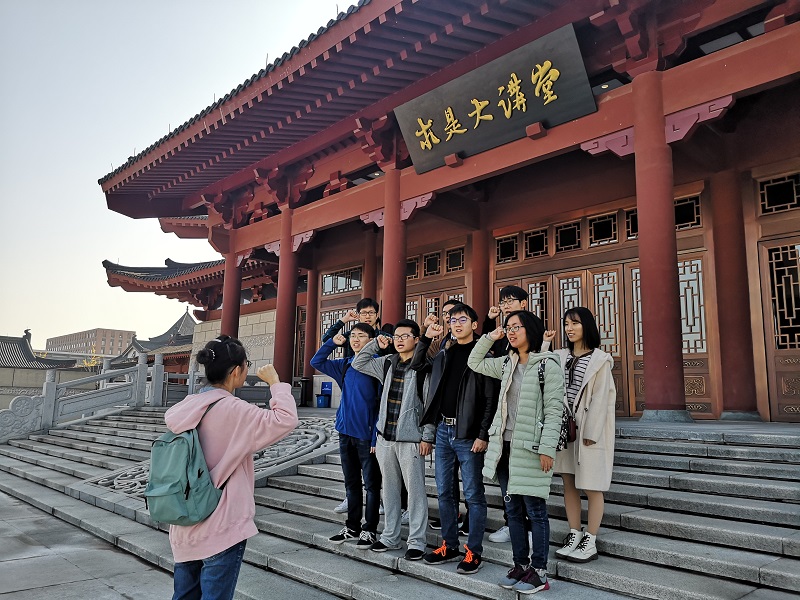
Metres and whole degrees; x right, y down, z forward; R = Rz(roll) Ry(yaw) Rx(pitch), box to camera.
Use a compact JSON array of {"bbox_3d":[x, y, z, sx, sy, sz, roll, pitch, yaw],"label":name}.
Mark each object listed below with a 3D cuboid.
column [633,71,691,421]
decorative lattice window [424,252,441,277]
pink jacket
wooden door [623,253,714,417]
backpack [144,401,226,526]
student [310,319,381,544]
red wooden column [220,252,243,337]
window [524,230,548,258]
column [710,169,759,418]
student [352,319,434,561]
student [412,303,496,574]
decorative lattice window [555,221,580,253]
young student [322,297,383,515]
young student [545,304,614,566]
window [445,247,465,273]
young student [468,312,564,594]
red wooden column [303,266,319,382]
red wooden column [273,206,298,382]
[{"bbox_3d":[4.355,-0.982,10.546,0.610,6.016,0.610,10,-13,-43],"label":"column"},{"bbox_3d":[0.979,-1.072,18.573,0.080,0.702,0.694,10,-13,-43],"label":"decorative lattice window"},{"bbox_3d":[-0.725,0.729,2.700,0.460,0.710,0.530,10,-13,-44],"label":"pink jacket"},{"bbox_3d":[5.698,0.796,13.266,0.100,3.378,1.829,10,-13,-43],"label":"wooden door"},{"bbox_3d":[-0.887,0.684,2.580,0.180,0.450,0.300,10,-13,-44],"label":"backpack"},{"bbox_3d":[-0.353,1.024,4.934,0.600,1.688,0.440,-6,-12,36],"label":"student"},{"bbox_3d":[-5.652,0.983,20.768,0.570,5.127,0.570,10,-13,-43],"label":"red wooden column"},{"bbox_3d":[3.538,-1.454,16.196,0.080,0.730,0.710,10,-13,-43],"label":"window"},{"bbox_3d":[6.709,-0.131,12.594,0.600,5.099,0.600,10,-13,-43],"label":"column"},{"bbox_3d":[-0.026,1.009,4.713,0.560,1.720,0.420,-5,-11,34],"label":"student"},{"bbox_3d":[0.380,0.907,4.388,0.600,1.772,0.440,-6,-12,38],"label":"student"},{"bbox_3d":[4.119,-1.543,15.343,0.080,0.668,0.733,10,-13,-43],"label":"decorative lattice window"},{"bbox_3d":[-0.358,0.915,5.576,0.600,1.901,0.440,-5,-11,34],"label":"young student"},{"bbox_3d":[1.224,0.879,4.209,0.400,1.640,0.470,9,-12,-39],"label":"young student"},{"bbox_3d":[1.585,-1.136,17.945,0.080,0.678,0.742,10,-13,-43],"label":"window"},{"bbox_3d":[0.751,0.918,3.923,0.460,1.670,0.520,9,-12,-39],"label":"young student"},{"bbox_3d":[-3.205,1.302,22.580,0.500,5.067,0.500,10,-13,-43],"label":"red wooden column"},{"bbox_3d":[-3.269,0.133,18.099,0.560,5.914,0.560,10,-13,-43],"label":"red wooden column"}]

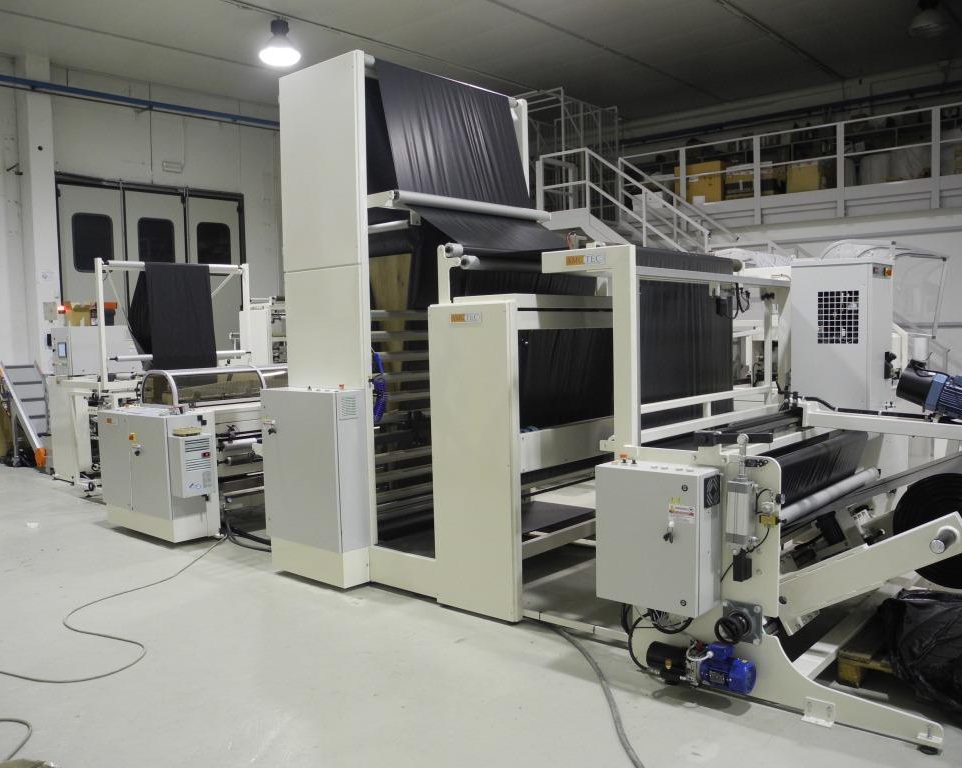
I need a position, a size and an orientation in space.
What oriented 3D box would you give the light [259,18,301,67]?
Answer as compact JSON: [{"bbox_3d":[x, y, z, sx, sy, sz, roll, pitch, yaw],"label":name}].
[{"bbox_3d":[-2.969,-5.105,12.282,0.560,0.600,0.560,-1,3,0],"label":"light"}]

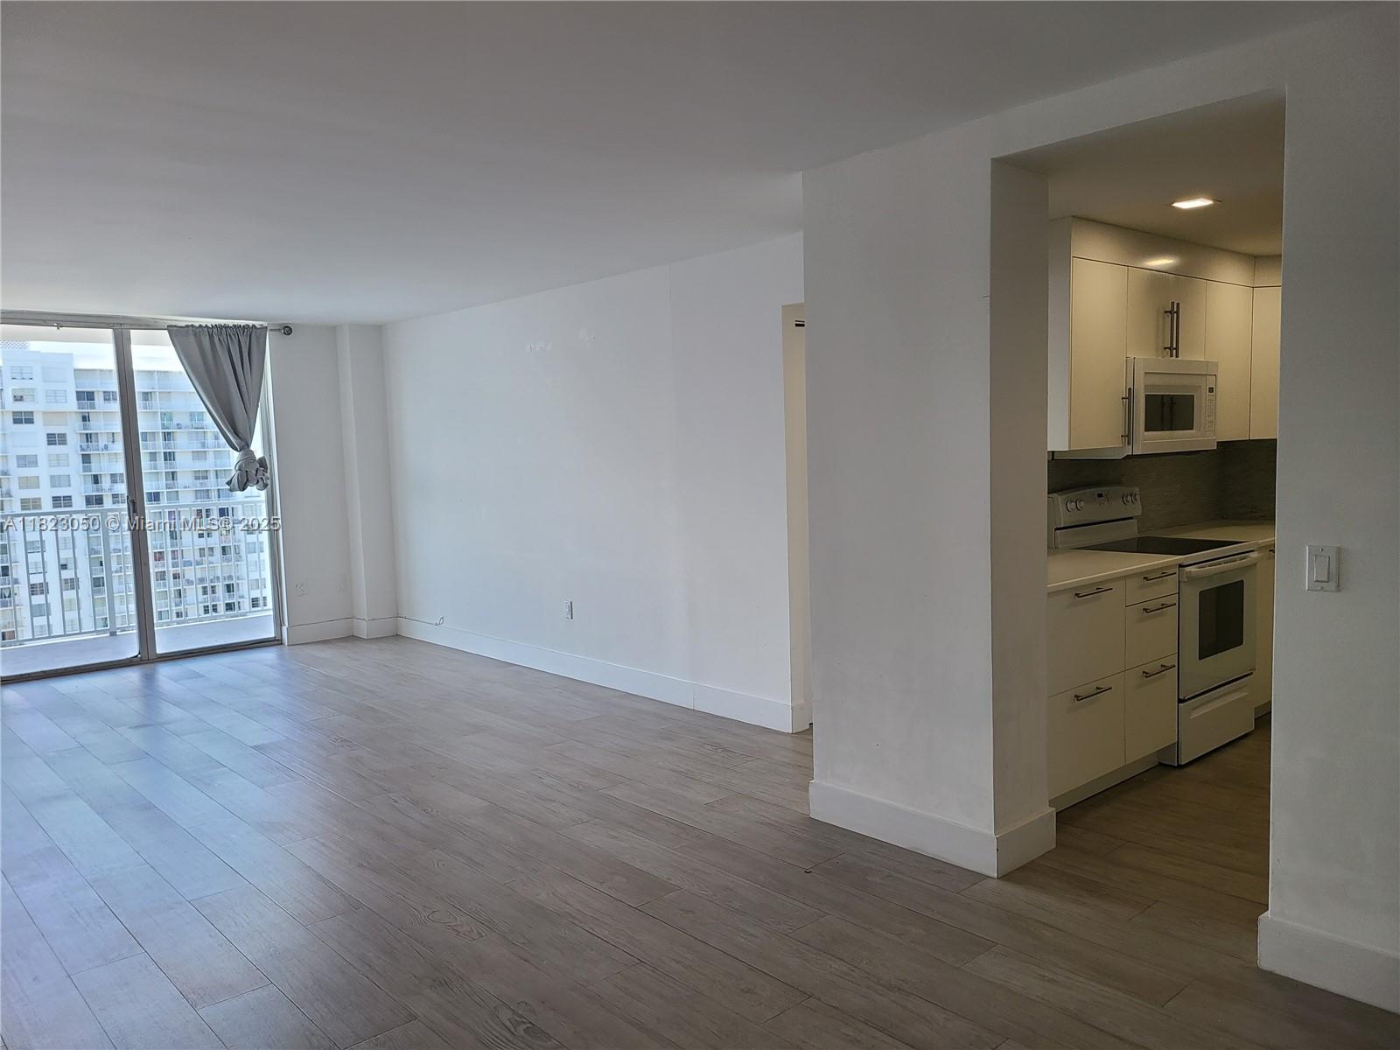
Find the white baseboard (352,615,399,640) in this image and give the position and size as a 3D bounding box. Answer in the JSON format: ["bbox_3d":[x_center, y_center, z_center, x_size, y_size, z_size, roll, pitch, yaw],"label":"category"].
[{"bbox_3d":[-2.586,0.812,8.365,0.265,0.136,0.228,-5,6,-42],"label":"white baseboard"}]

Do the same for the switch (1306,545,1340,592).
[{"bbox_3d":[1.568,0.110,2.644,0.014,0.116,0.071,-6,6,-41],"label":"switch"}]

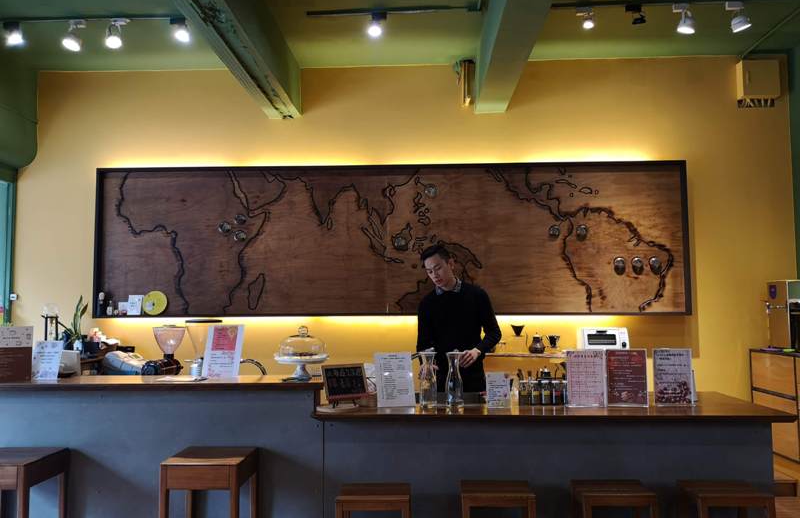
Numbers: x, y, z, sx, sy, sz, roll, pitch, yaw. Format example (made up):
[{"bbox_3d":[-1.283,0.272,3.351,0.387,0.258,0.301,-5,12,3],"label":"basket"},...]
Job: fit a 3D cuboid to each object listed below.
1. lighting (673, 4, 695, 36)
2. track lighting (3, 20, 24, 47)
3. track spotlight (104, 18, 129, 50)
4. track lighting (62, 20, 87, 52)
[{"bbox_3d":[1.912,-1.610,4.194,0.145,0.180,0.125,-2,-4,23],"label":"lighting"},{"bbox_3d":[-2.733,-1.587,4.412,0.130,0.150,0.130,1,-4,-18],"label":"track lighting"},{"bbox_3d":[-1.993,-1.585,4.386,0.150,0.170,0.150,0,-4,-3],"label":"track spotlight"},{"bbox_3d":[-2.300,-1.575,4.396,0.150,0.175,0.150,-3,-5,37],"label":"track lighting"}]

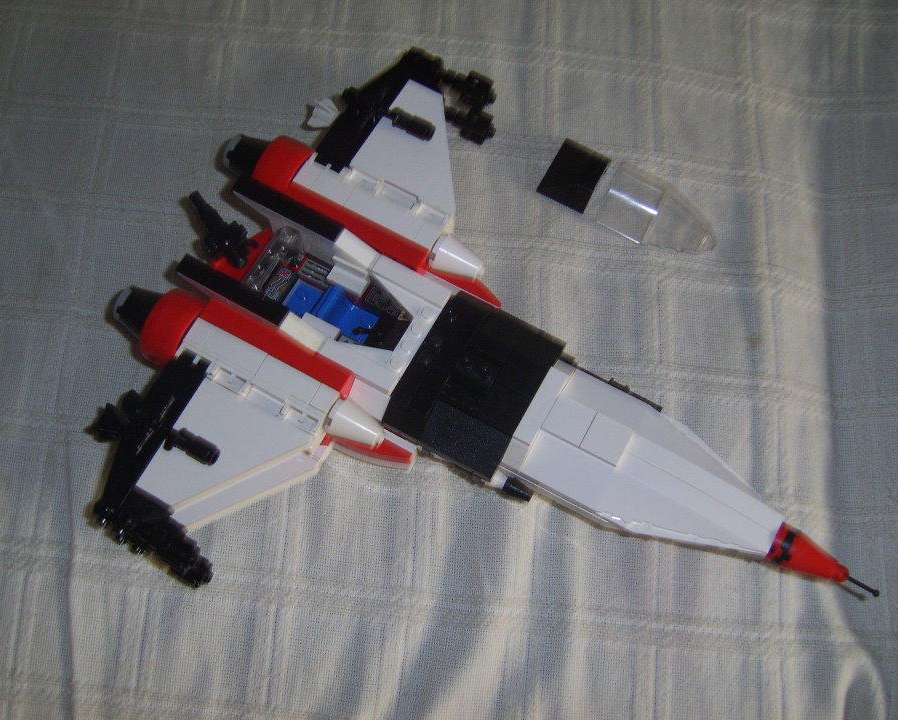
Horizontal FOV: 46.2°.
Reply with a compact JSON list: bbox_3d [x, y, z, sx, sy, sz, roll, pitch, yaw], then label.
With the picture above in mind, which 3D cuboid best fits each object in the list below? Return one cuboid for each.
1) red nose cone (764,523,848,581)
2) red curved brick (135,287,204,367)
[{"bbox_3d":[0.136,0.075,0.397,0.028,0.016,0.016,27,73,12],"label":"red nose cone"},{"bbox_3d":[-0.109,-0.014,0.420,0.017,0.016,0.032,27,73,12],"label":"red curved brick"}]

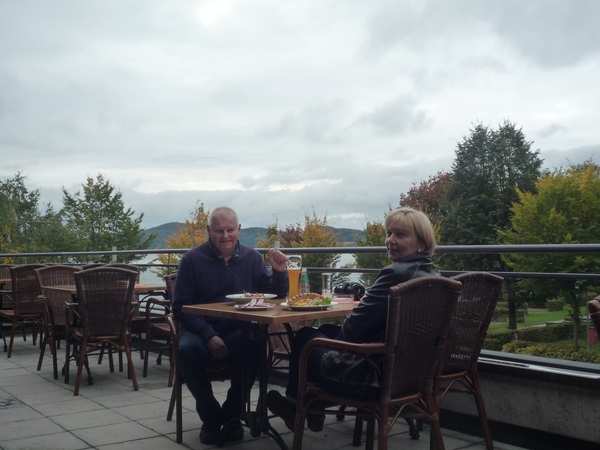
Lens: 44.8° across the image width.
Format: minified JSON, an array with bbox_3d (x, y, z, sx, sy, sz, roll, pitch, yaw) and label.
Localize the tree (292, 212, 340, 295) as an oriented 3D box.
[{"bbox_3d":[1.043,2.243,46.000,3.200,6.300,3.200,-1,-2,0],"label":"tree"}]

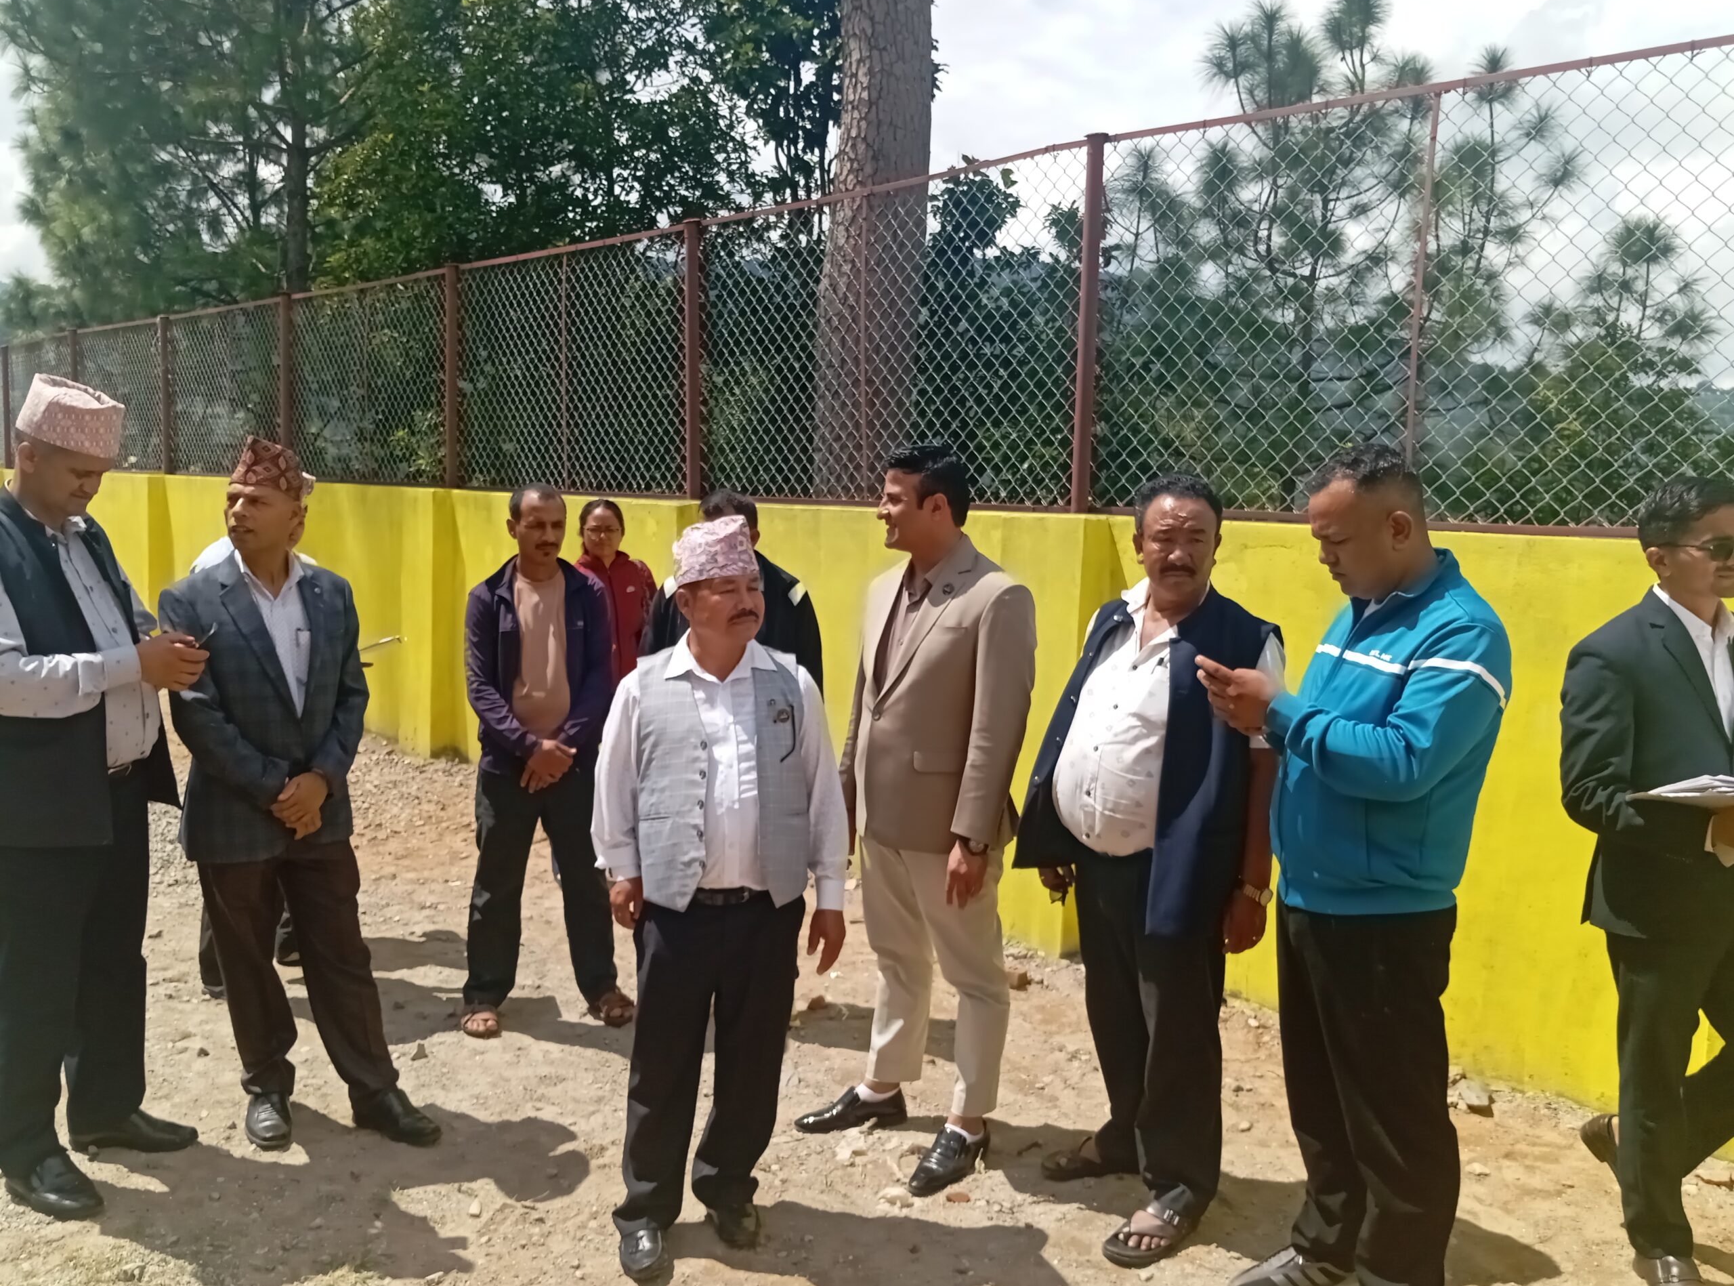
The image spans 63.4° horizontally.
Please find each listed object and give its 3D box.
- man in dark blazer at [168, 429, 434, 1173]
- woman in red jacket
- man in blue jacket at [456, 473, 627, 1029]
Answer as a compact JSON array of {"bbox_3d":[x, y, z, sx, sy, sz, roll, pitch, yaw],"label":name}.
[{"bbox_3d":[-1.383,0.359,3.443,0.560,1.706,0.370,-4,9,-38],"label":"man in dark blazer"},{"bbox_3d":[-0.943,0.238,5.208,0.450,1.539,0.290,0,7,-10],"label":"woman in red jacket"},{"bbox_3d":[-0.985,0.337,4.236,0.500,1.624,0.330,-1,7,-16],"label":"man in blue jacket"}]

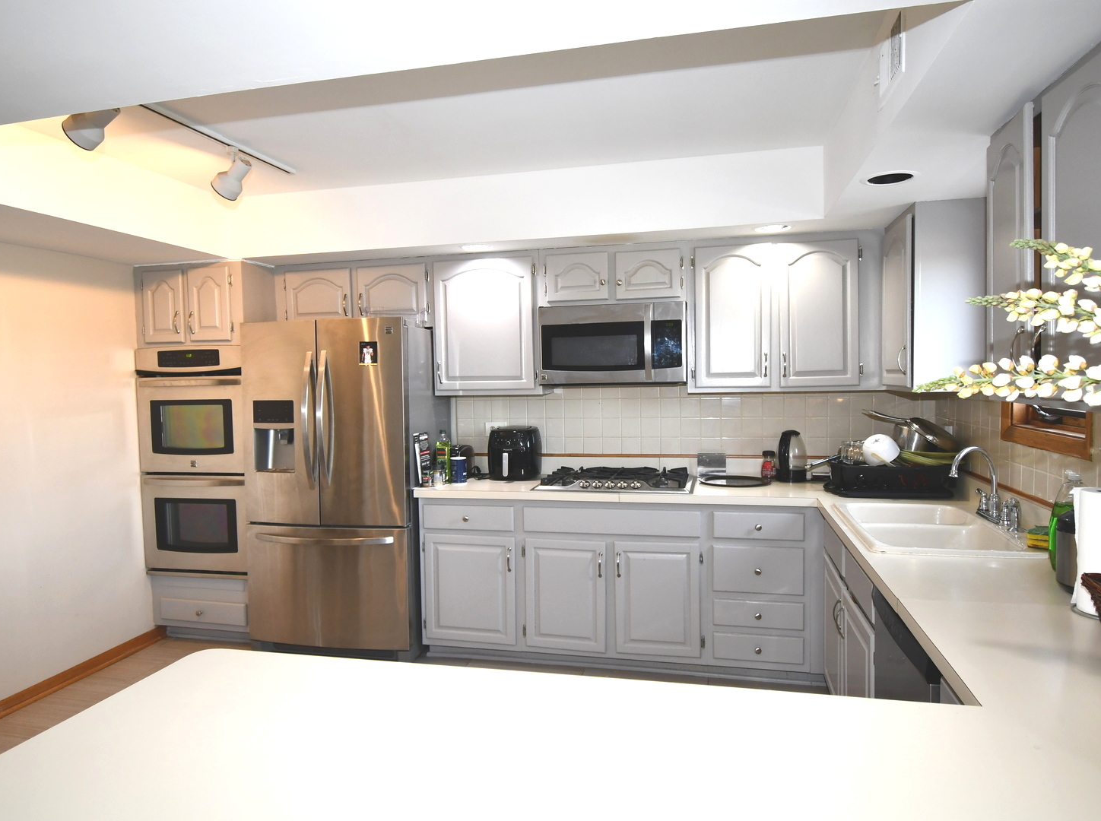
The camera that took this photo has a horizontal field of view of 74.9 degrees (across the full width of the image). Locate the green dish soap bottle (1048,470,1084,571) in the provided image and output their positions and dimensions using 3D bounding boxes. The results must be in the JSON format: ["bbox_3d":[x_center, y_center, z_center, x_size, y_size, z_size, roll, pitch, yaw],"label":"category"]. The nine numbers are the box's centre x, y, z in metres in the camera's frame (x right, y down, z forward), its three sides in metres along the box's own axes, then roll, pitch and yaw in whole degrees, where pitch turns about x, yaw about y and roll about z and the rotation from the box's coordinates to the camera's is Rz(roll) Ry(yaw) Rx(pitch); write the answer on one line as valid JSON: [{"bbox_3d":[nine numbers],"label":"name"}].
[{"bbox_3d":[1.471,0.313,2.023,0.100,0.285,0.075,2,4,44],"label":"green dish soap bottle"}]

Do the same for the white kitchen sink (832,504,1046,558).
[{"bbox_3d":[1.396,0.513,2.626,0.550,0.202,0.845,0,3,13],"label":"white kitchen sink"}]

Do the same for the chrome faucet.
[{"bbox_3d":[1.629,0.270,2.717,0.195,0.290,0.325,0,3,13],"label":"chrome faucet"}]

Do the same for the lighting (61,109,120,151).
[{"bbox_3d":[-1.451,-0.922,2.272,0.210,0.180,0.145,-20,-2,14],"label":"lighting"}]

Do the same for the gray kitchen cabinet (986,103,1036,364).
[{"bbox_3d":[1.359,-0.398,1.873,0.326,0.750,0.310,0,3,13],"label":"gray kitchen cabinet"}]

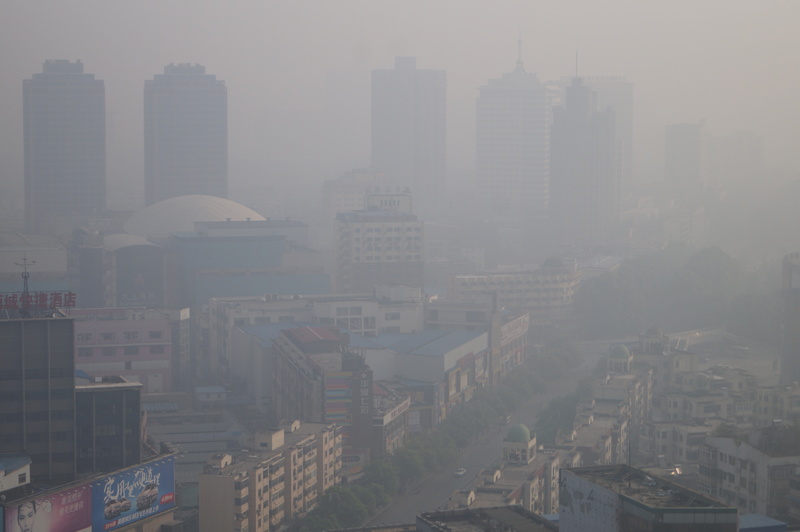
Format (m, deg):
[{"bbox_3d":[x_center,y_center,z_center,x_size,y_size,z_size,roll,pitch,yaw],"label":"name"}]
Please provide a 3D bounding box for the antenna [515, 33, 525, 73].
[{"bbox_3d":[66.950,-119.750,1020.000,5.600,22.620,5.600,-1,5,-11],"label":"antenna"}]

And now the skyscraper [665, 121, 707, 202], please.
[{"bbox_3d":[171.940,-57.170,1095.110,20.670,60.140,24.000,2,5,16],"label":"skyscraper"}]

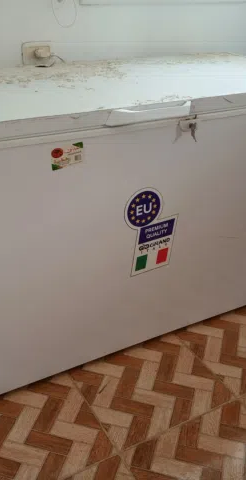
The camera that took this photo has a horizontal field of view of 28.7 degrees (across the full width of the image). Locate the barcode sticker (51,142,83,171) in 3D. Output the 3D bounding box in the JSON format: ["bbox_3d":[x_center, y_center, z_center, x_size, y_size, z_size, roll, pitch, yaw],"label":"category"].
[{"bbox_3d":[-0.154,-0.233,1.341,0.094,0.058,0.008,-14,33,-27],"label":"barcode sticker"}]

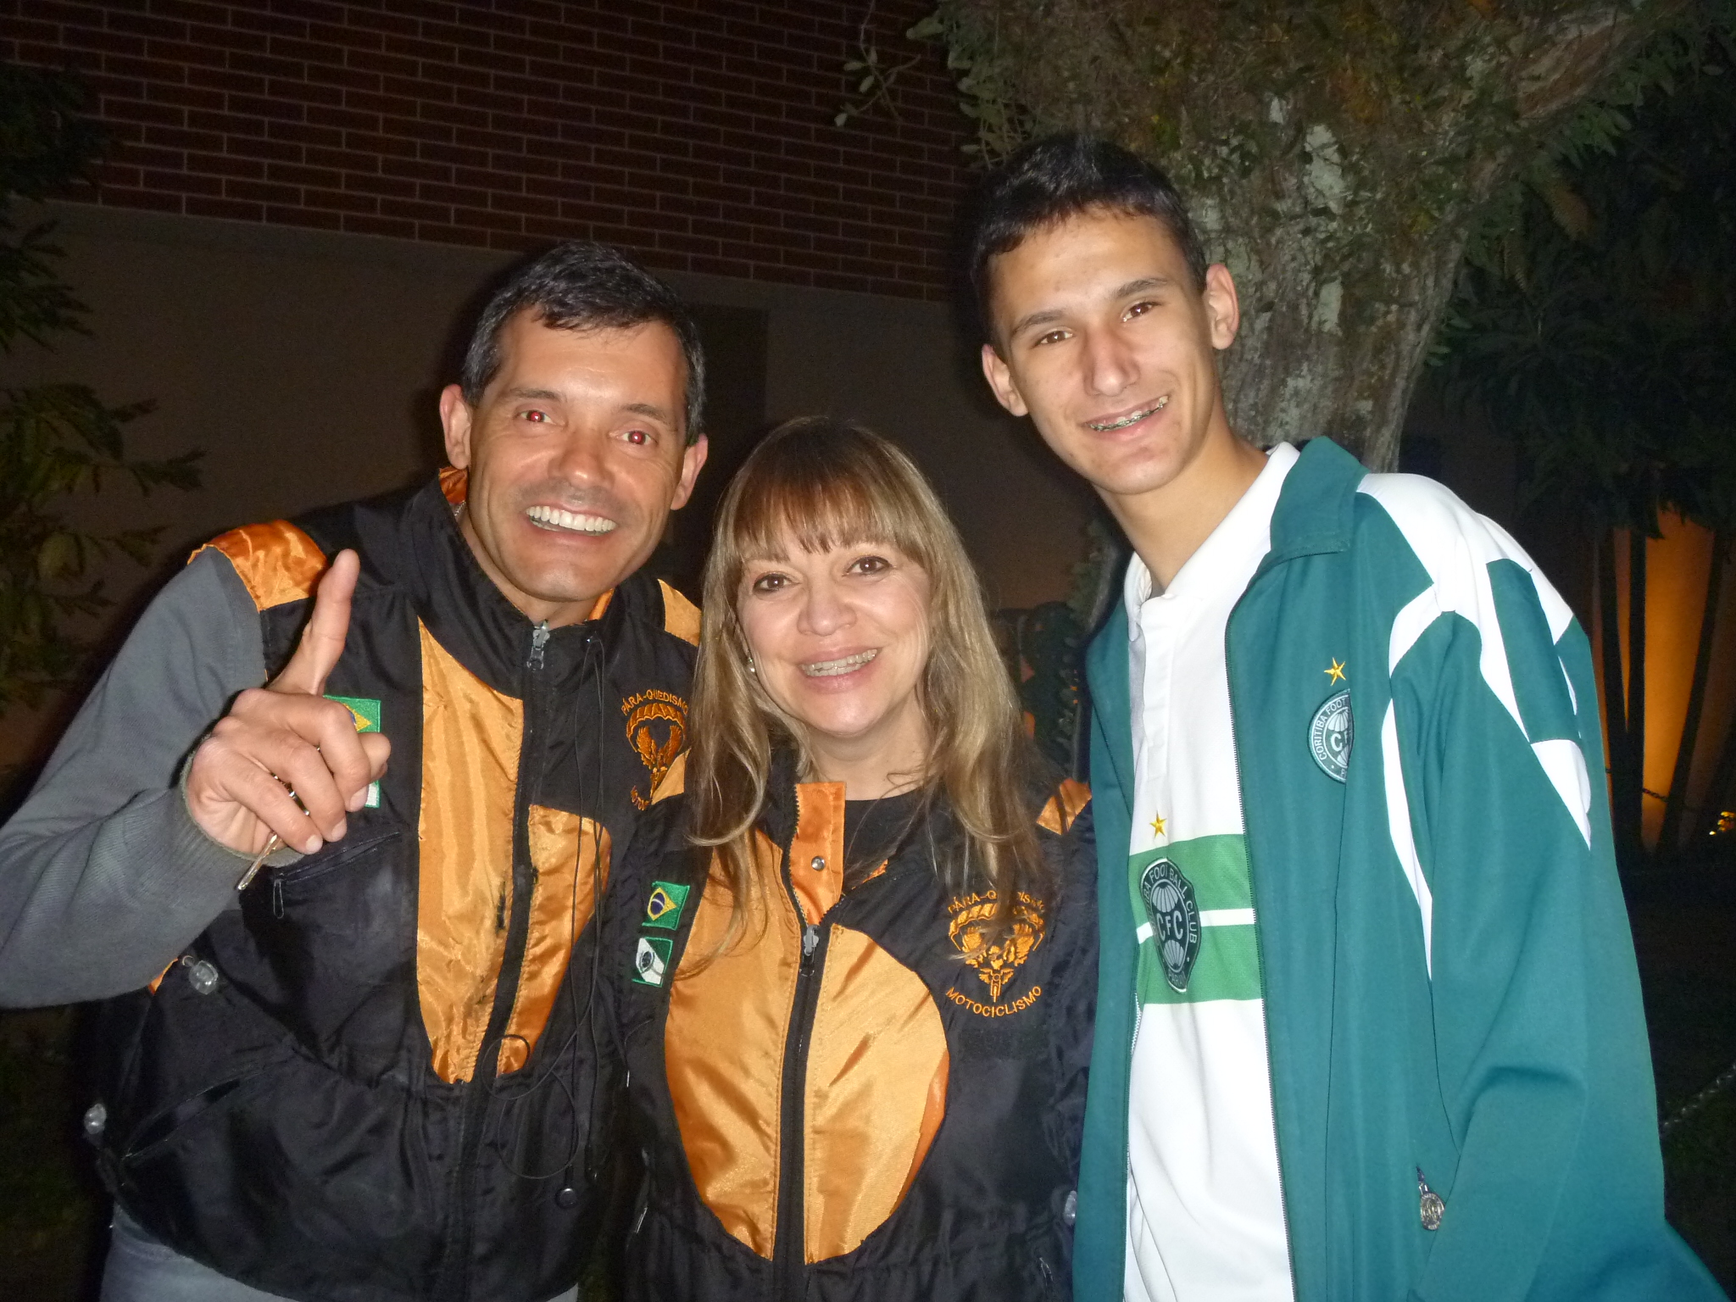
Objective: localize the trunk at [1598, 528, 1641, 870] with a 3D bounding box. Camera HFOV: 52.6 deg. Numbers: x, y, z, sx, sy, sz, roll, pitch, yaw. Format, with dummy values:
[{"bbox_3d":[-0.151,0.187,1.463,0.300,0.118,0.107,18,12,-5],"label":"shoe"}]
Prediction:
[{"bbox_3d":[3.685,0.226,8.600,0.200,1.680,0.190,2,1,23],"label":"trunk"}]

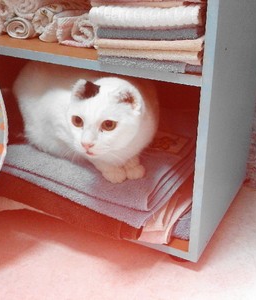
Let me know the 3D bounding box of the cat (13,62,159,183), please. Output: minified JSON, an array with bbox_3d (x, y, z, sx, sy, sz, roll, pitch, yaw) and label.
[{"bbox_3d":[-0.073,-0.076,0.803,0.181,0.181,0.317,-15,31,-25],"label":"cat"}]

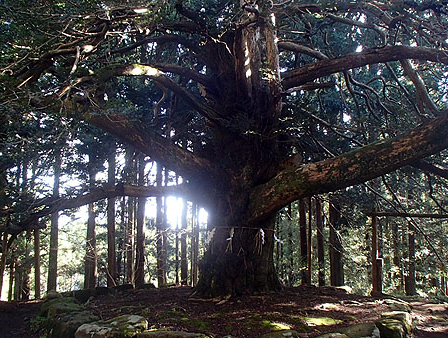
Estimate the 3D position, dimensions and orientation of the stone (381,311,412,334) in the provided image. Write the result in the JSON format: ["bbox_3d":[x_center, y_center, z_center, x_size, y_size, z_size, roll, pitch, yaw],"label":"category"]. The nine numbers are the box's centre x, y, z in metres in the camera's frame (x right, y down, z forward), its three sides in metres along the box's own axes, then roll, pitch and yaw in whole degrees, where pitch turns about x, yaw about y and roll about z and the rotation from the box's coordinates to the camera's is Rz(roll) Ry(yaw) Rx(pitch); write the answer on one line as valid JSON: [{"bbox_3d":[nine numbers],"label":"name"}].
[{"bbox_3d":[2.552,2.261,6.600,0.460,0.340,0.500,-3,-9,21],"label":"stone"}]

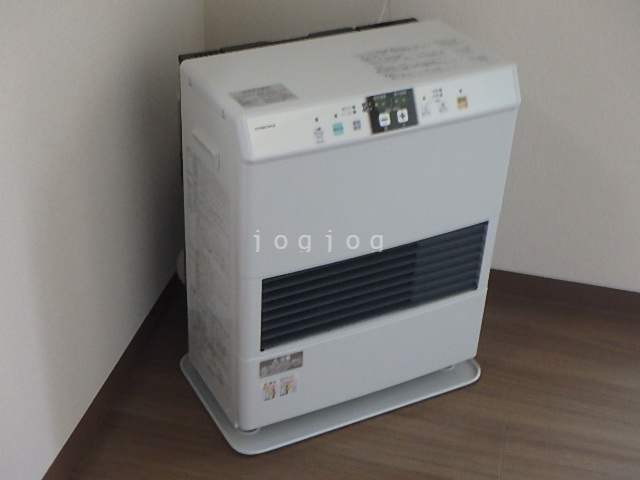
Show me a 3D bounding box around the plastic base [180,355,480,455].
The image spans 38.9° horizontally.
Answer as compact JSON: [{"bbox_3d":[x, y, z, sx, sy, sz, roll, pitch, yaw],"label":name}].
[{"bbox_3d":[0.022,0.210,1.517,0.468,0.020,0.268,-14,36,-25],"label":"plastic base"}]

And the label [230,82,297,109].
[{"bbox_3d":[-0.070,-0.180,1.138,0.077,0.002,0.049,-14,36,-25],"label":"label"}]

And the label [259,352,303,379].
[{"bbox_3d":[-0.055,0.182,1.317,0.070,0.031,0.002,-14,36,-25],"label":"label"}]

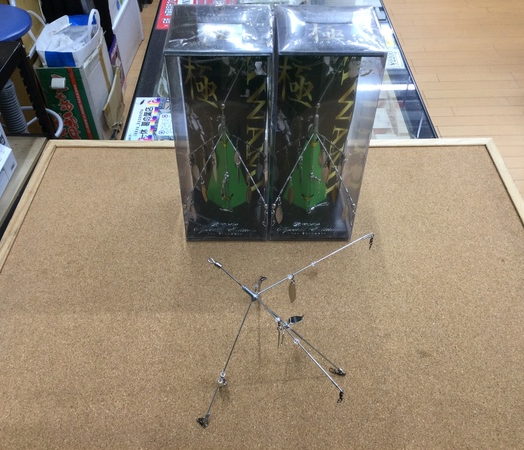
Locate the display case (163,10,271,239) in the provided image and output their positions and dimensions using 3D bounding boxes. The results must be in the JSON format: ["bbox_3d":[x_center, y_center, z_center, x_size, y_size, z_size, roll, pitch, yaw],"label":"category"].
[{"bbox_3d":[-0.037,-0.093,0.552,0.090,0.225,0.092,0,45,-1],"label":"display case"}]

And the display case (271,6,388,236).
[{"bbox_3d":[0.057,-0.094,0.553,0.090,0.225,0.092,0,45,0],"label":"display case"}]

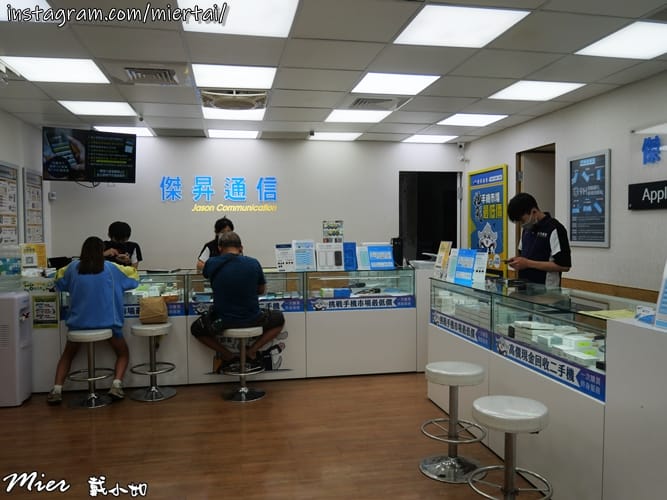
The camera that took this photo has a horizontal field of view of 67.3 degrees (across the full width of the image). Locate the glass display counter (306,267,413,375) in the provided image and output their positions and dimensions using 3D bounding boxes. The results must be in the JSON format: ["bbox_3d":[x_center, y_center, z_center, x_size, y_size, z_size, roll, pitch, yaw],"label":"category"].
[{"bbox_3d":[0.244,0.753,5.479,1.155,1.091,0.550,-1,2,-9],"label":"glass display counter"}]

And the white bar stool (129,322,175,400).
[{"bbox_3d":[-1.690,1.031,4.659,0.420,0.639,0.420,-1,2,-9],"label":"white bar stool"}]

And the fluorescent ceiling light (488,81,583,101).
[{"bbox_3d":[1.714,-1.359,4.255,0.605,0.060,0.532,-1,3,-11],"label":"fluorescent ceiling light"}]

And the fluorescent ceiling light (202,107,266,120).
[{"bbox_3d":[-0.944,-1.328,4.804,0.580,0.050,0.560,-1,3,-11],"label":"fluorescent ceiling light"}]

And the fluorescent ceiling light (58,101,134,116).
[{"bbox_3d":[-2.121,-1.302,4.561,0.580,0.050,0.560,-1,3,-11],"label":"fluorescent ceiling light"}]

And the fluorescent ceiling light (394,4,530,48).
[{"bbox_3d":[0.711,-1.283,2.877,0.599,0.060,0.550,-1,3,-11],"label":"fluorescent ceiling light"}]

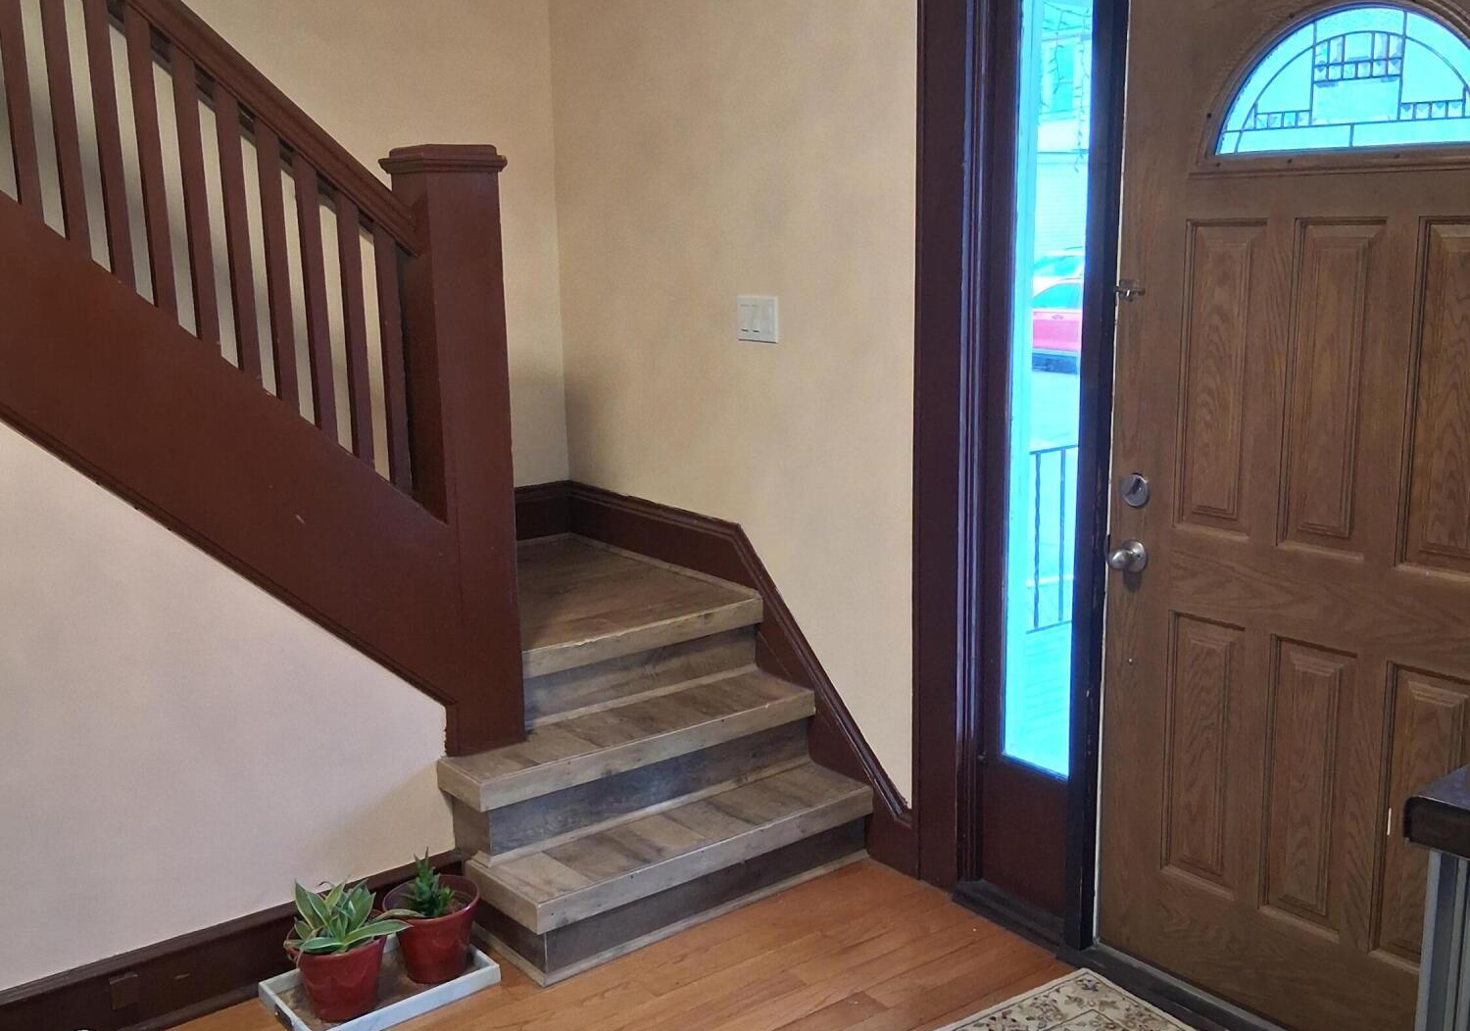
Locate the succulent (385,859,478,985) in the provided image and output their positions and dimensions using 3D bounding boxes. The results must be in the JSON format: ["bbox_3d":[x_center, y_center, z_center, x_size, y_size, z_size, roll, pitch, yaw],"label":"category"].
[{"bbox_3d":[-0.645,0.850,3.143,0.200,0.260,0.200,-1,12,0],"label":"succulent"}]

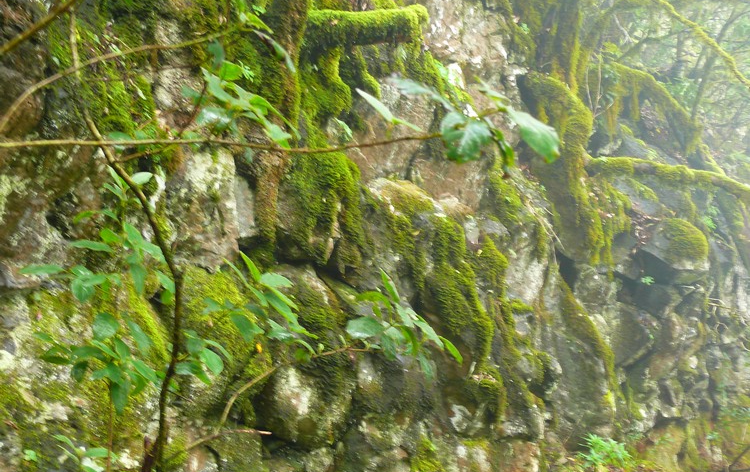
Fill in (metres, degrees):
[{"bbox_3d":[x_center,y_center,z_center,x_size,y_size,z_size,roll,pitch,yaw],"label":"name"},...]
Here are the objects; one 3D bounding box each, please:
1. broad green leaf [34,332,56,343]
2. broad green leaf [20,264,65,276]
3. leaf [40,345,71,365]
[{"bbox_3d":[-0.763,0.234,2.100,0.062,0.020,0.035,14,18,-15],"label":"broad green leaf"},{"bbox_3d":[-0.768,0.079,2.100,0.105,0.025,0.045,-1,3,-17],"label":"broad green leaf"},{"bbox_3d":[-0.738,0.278,2.100,0.070,0.035,0.045,-1,3,-16],"label":"leaf"}]

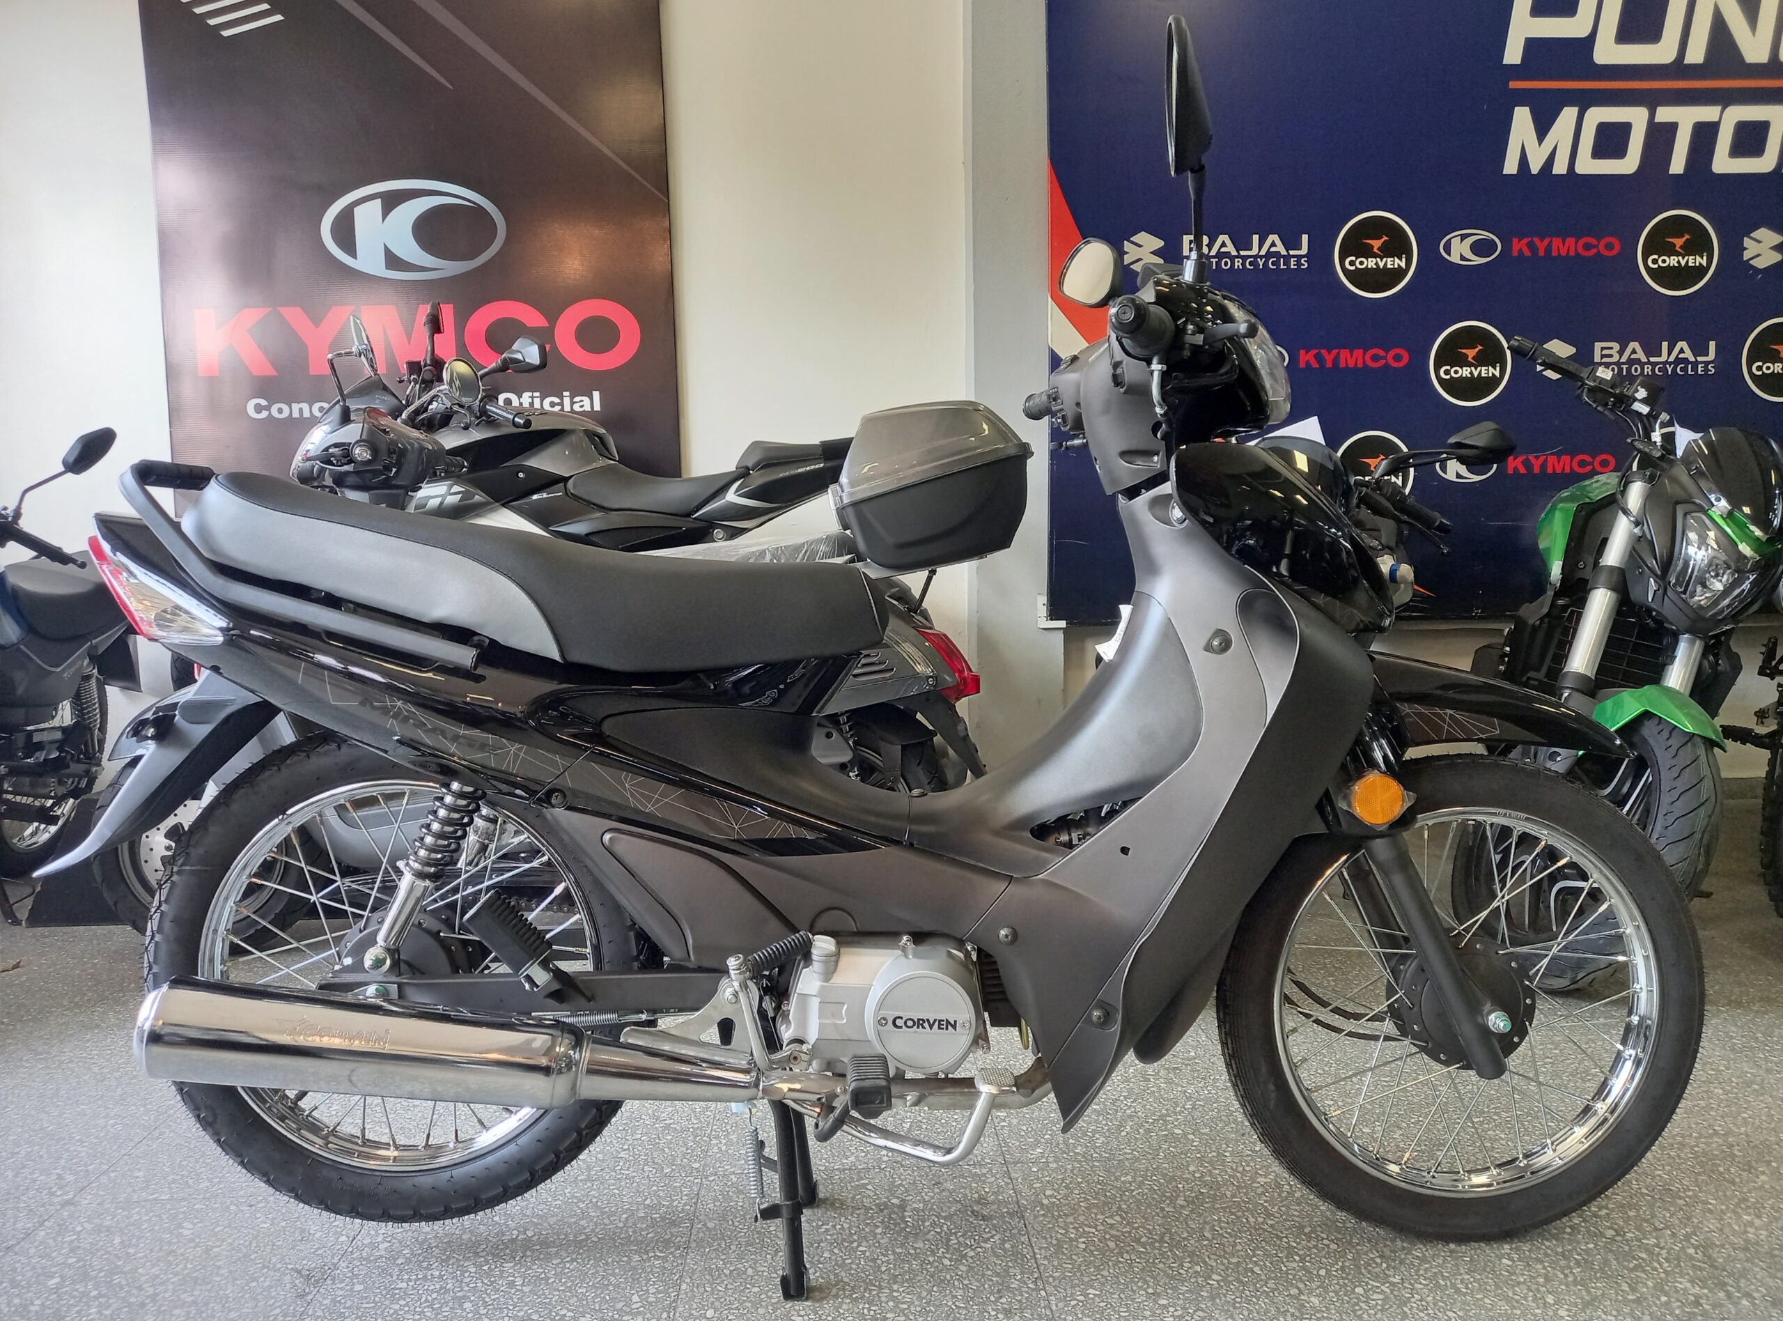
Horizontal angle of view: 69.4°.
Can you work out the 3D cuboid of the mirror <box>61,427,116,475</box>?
[{"bbox_3d":[-1.560,-0.408,2.500,0.125,0.070,0.045,-36,18,-17],"label":"mirror"}]

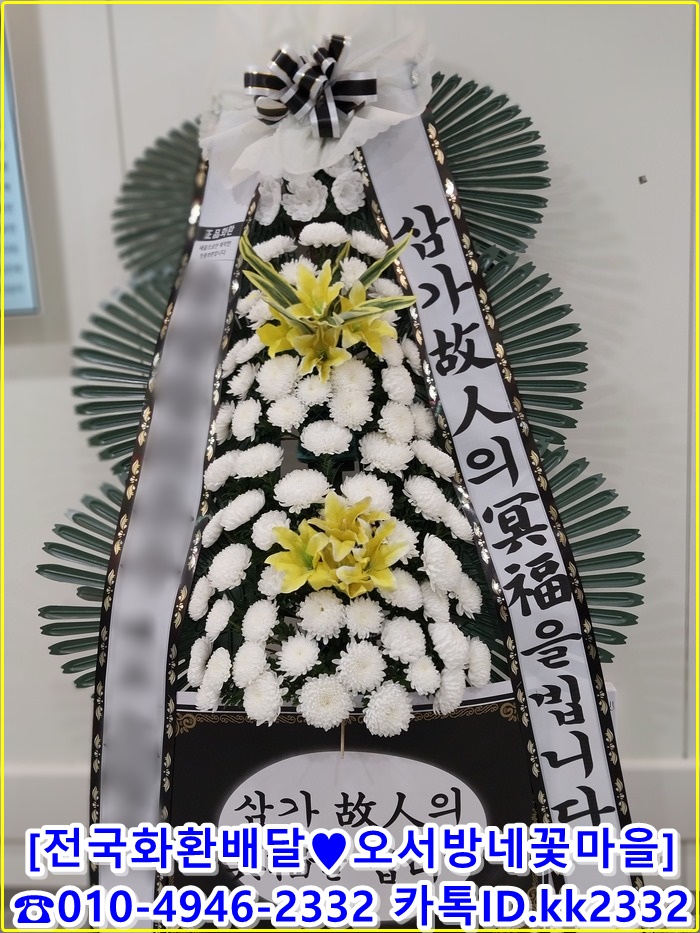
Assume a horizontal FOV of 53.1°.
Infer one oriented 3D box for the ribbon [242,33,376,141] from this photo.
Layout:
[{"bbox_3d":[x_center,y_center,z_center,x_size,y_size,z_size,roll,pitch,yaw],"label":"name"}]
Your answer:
[{"bbox_3d":[-0.067,-0.640,1.180,0.220,0.155,0.120,-3,8,5],"label":"ribbon"}]

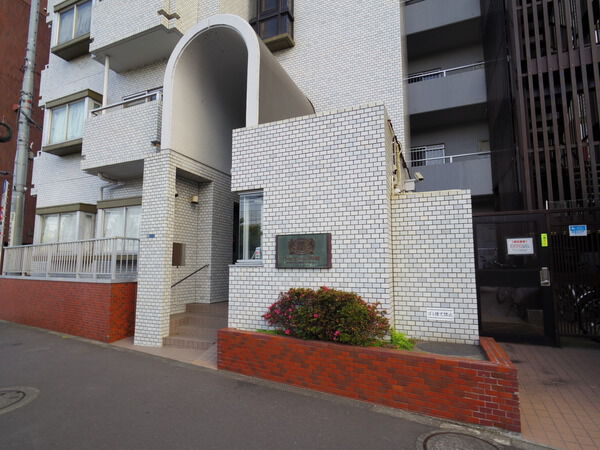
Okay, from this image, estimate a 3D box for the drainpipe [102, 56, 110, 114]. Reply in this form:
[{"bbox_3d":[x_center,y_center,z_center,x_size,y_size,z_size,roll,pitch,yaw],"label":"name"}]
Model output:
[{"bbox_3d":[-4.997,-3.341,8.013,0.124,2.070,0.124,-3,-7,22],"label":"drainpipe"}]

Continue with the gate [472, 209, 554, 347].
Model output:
[{"bbox_3d":[3.557,0.889,5.240,1.058,2.125,0.055,-3,-7,22],"label":"gate"}]

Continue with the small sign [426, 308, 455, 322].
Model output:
[{"bbox_3d":[1.816,1.169,4.024,0.313,0.143,0.011,-3,-7,22],"label":"small sign"}]

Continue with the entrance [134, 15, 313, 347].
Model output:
[{"bbox_3d":[-1.382,-0.766,6.928,2.604,6.146,2.760,-3,-7,22],"label":"entrance"}]

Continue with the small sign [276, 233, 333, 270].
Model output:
[{"bbox_3d":[0.041,0.372,4.340,0.833,0.474,0.046,-3,-7,22],"label":"small sign"}]

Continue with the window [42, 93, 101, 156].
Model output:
[{"bbox_3d":[-6.413,-2.834,8.818,1.799,1.408,0.442,-3,-7,22],"label":"window"}]

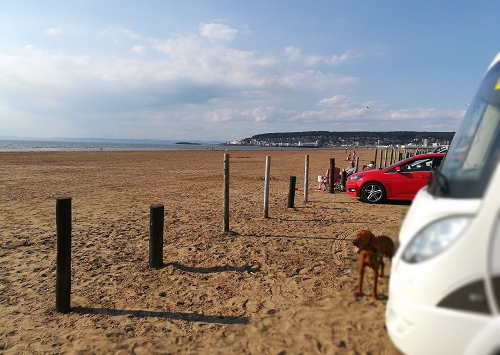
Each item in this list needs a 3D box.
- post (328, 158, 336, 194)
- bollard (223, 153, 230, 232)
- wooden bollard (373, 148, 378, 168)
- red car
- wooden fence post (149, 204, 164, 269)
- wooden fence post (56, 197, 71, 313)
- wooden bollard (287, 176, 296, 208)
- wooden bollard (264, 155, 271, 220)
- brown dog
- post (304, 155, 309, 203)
[{"bbox_3d":[2.861,-0.057,13.039,0.166,1.202,0.166,1,5,0],"label":"post"},{"bbox_3d":[-0.417,0.281,6.854,0.089,1.410,0.089,1,5,0],"label":"bollard"},{"bbox_3d":[6.239,-0.620,18.637,0.110,1.450,0.110,1,5,0],"label":"wooden bollard"},{"bbox_3d":[5.119,0.026,11.001,4.360,1.470,1.850,3,5,24],"label":"red car"},{"bbox_3d":[-1.194,0.762,4.832,0.172,0.791,0.172,1,5,0],"label":"wooden fence post"},{"bbox_3d":[-1.727,0.720,3.487,0.131,1.064,0.131,1,5,0],"label":"wooden fence post"},{"bbox_3d":[1.103,0.384,9.744,0.154,0.804,0.154,1,5,0],"label":"wooden bollard"},{"bbox_3d":[0.388,0.214,8.238,0.098,1.349,0.098,1,5,0],"label":"wooden bollard"},{"bbox_3d":[1.469,0.895,4.240,0.320,0.710,0.870,5,6,38],"label":"brown dog"},{"bbox_3d":[1.622,0.043,10.684,0.105,1.336,0.105,1,5,0],"label":"post"}]

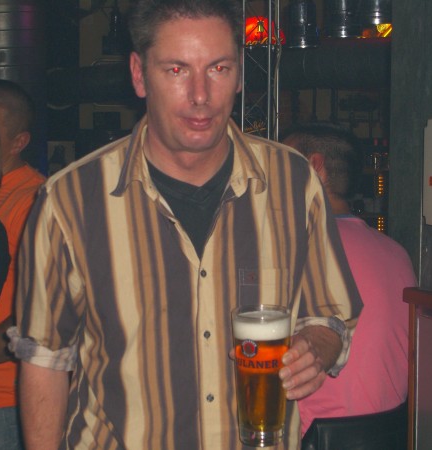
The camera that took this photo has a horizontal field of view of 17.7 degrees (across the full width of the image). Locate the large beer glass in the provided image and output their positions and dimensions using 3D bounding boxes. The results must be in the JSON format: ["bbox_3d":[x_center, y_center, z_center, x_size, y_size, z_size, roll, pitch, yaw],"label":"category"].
[{"bbox_3d":[0.061,0.207,1.895,0.081,0.184,0.081,0,8,0],"label":"large beer glass"}]

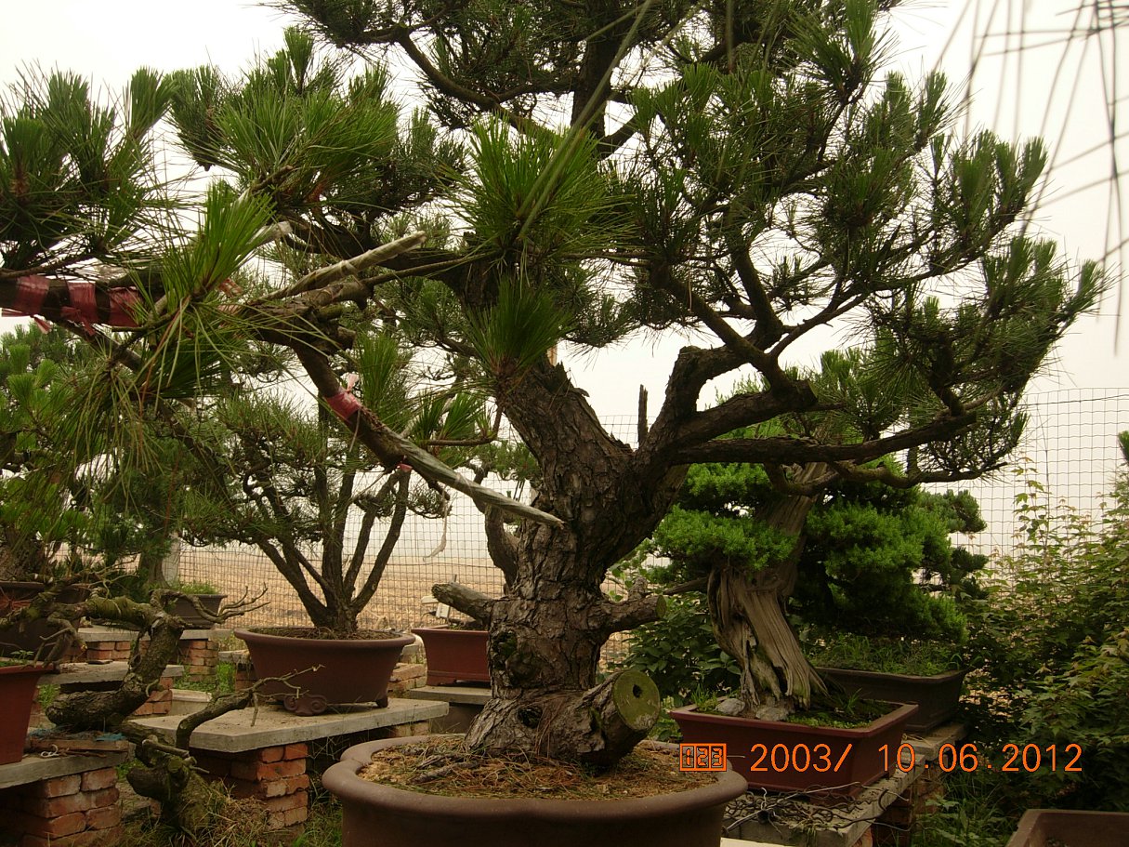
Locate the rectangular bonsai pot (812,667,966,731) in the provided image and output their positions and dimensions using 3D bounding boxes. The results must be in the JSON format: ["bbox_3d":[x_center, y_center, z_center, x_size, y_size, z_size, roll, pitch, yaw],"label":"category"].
[{"bbox_3d":[1.040,0.937,4.028,0.560,0.190,0.400,-4,-7,36],"label":"rectangular bonsai pot"}]

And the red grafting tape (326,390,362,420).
[{"bbox_3d":[-0.259,-0.022,1.380,0.040,0.036,0.036,0,-6,0],"label":"red grafting tape"}]

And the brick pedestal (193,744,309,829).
[{"bbox_3d":[-1.152,1.309,4.270,0.380,0.310,0.240,-4,-7,35],"label":"brick pedestal"}]

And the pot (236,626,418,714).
[{"bbox_3d":[-0.945,0.978,4.583,0.700,0.290,0.700,0,-6,0],"label":"pot"}]

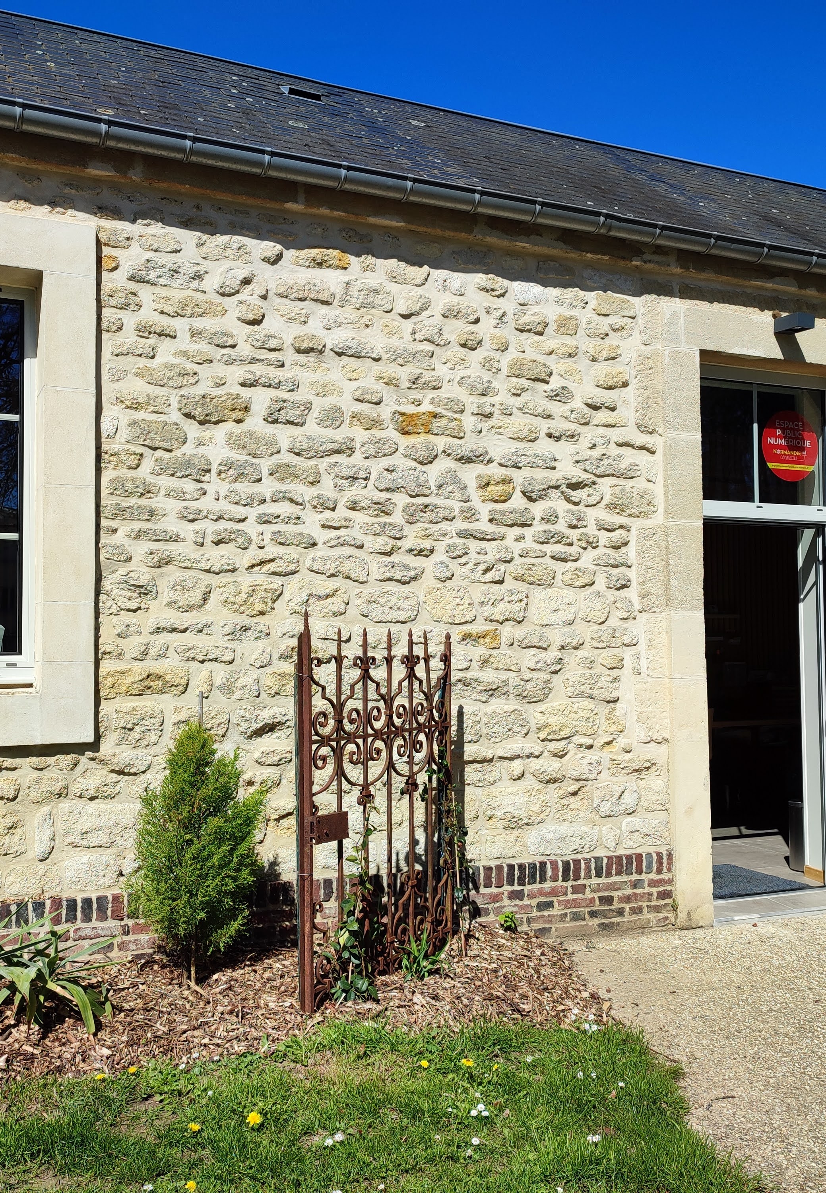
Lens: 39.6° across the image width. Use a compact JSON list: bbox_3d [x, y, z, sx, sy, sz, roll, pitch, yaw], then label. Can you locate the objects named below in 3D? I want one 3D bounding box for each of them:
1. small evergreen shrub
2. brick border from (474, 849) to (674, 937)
[{"bbox_3d":[-0.836,0.981,4.436,0.510,0.970,0.480,1,-3,-24],"label":"small evergreen shrub"},{"bbox_3d":[0.786,1.471,5.599,1.160,0.410,0.110,1,-3,-24],"label":"brick border"}]

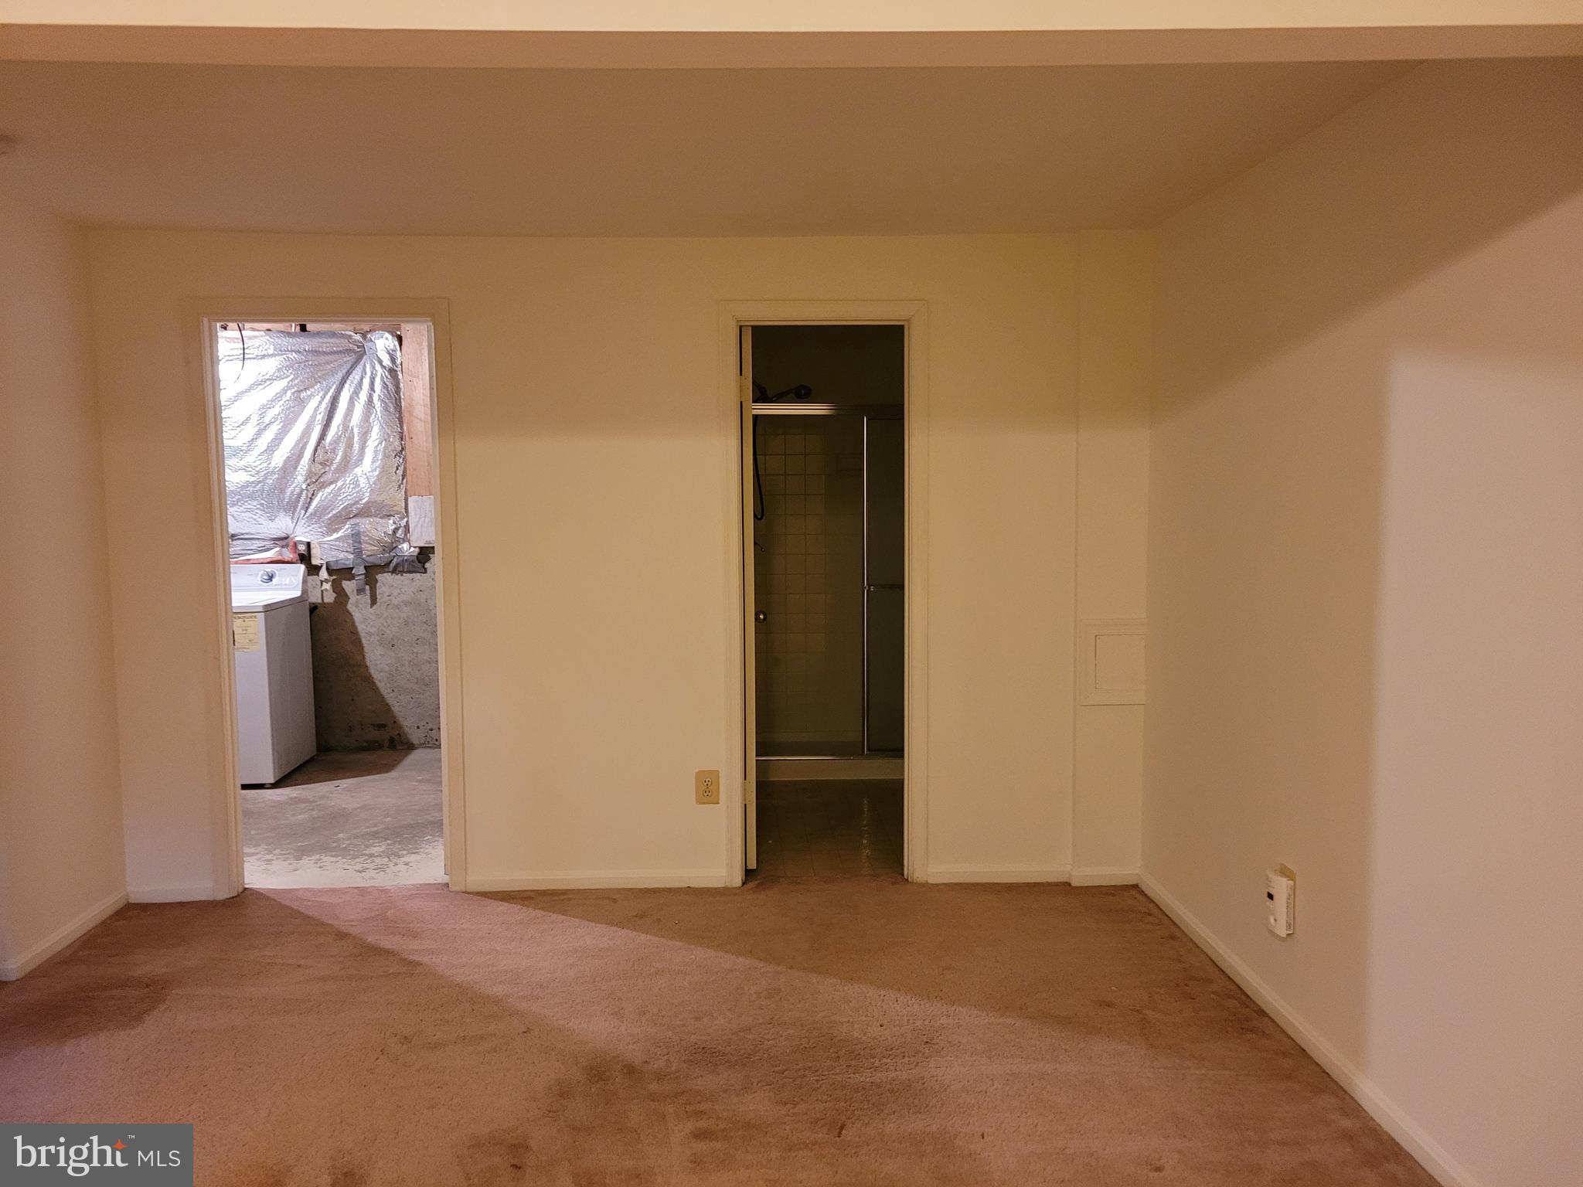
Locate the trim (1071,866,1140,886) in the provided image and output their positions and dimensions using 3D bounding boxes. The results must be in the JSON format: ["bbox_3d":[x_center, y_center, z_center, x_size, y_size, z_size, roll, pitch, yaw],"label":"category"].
[{"bbox_3d":[1.145,1.028,4.340,0.252,0.072,0.015,-1,5,-2],"label":"trim"}]

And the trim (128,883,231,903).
[{"bbox_3d":[-2.198,1.060,4.232,0.310,0.072,0.015,-1,5,-2],"label":"trim"}]

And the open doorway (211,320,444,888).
[{"bbox_3d":[-1.628,0.066,4.258,0.780,2.040,0.120,-1,5,-2],"label":"open doorway"}]

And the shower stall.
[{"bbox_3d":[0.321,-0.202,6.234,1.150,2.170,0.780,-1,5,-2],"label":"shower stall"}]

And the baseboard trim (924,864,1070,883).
[{"bbox_3d":[0.766,1.027,4.384,0.525,0.072,0.015,-1,5,-2],"label":"baseboard trim"}]

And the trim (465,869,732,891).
[{"bbox_3d":[-0.701,1.041,4.330,0.958,0.072,0.015,-1,5,-2],"label":"trim"}]

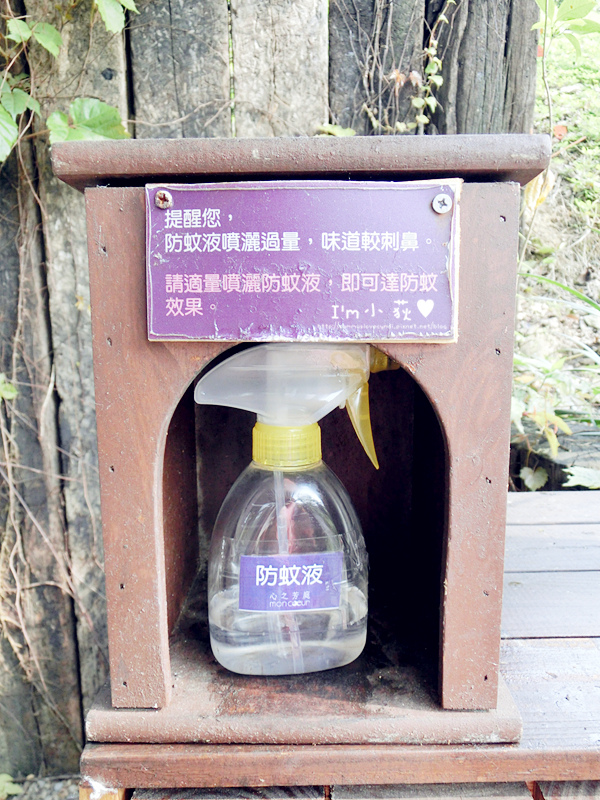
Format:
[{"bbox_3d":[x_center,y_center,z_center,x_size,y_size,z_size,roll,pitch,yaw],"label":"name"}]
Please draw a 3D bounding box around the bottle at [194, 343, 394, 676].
[{"bbox_3d":[0.001,0.055,0.368,0.117,0.178,0.068,-2,9,-12],"label":"bottle"}]

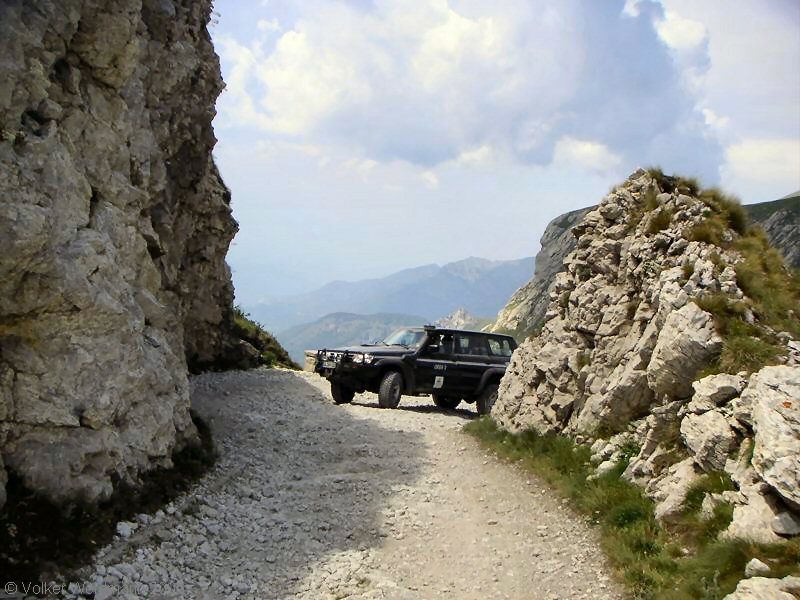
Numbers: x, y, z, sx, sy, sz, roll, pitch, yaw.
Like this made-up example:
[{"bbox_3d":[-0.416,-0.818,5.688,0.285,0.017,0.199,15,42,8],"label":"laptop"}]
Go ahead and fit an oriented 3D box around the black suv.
[{"bbox_3d":[0.610,1.511,19.876,4.950,1.900,1.920,8,-7,-38],"label":"black suv"}]

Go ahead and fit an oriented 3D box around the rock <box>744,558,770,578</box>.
[{"bbox_3d":[2.140,1.610,5.250,0.150,0.110,0.120,1,-1,0],"label":"rock"}]

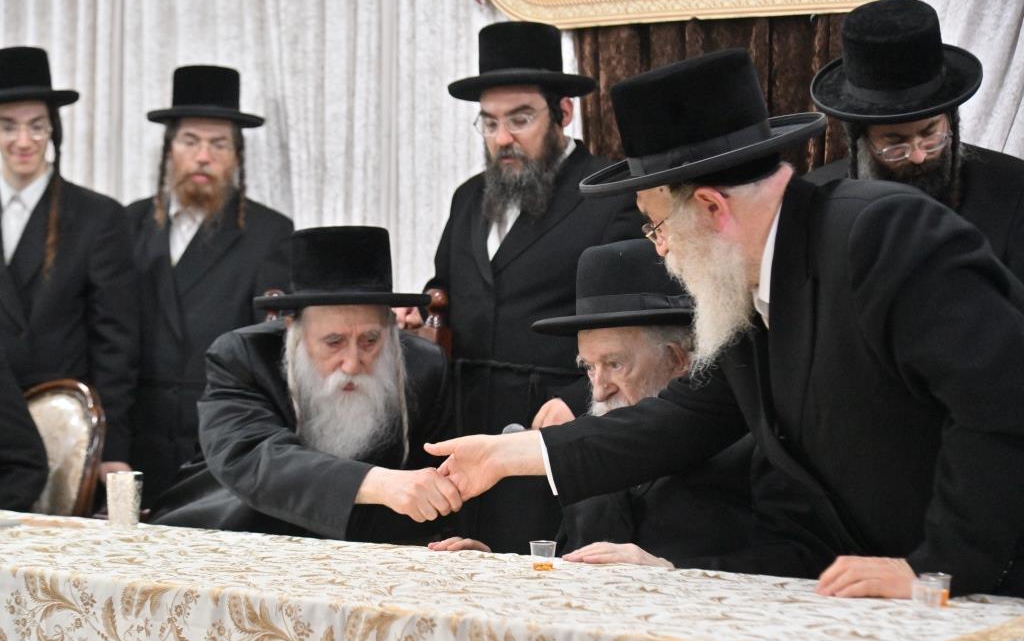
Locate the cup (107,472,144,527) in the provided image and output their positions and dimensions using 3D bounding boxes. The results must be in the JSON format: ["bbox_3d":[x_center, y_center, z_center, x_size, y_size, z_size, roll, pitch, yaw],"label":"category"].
[{"bbox_3d":[-0.768,0.355,3.720,0.071,0.105,0.071,0,0,0],"label":"cup"}]

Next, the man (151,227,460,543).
[{"bbox_3d":[-0.410,0.490,3.680,0.600,1.320,0.750,0,0,7],"label":"man"}]

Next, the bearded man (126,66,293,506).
[{"bbox_3d":[-0.840,0.230,5.150,0.520,1.850,0.340,0,0,12],"label":"bearded man"}]

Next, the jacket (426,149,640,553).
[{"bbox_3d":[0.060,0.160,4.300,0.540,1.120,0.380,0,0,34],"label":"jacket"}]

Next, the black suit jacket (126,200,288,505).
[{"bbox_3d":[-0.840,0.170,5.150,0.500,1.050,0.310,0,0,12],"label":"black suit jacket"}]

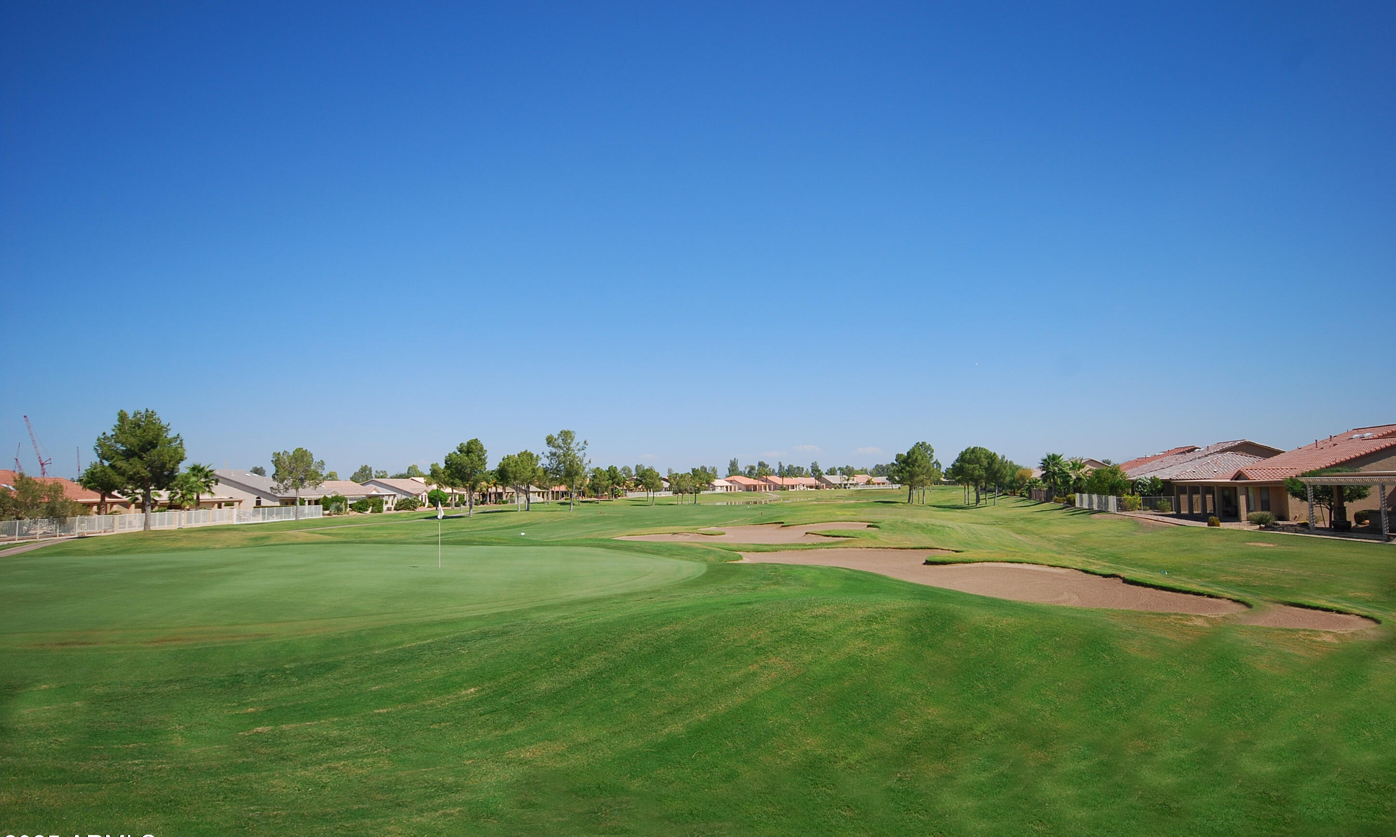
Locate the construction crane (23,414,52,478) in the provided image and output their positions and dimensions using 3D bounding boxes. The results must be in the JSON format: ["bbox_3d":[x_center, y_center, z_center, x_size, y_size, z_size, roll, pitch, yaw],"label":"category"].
[{"bbox_3d":[-772.520,35.730,1000.000,28.000,78.000,9.000,2,-5,-30],"label":"construction crane"}]

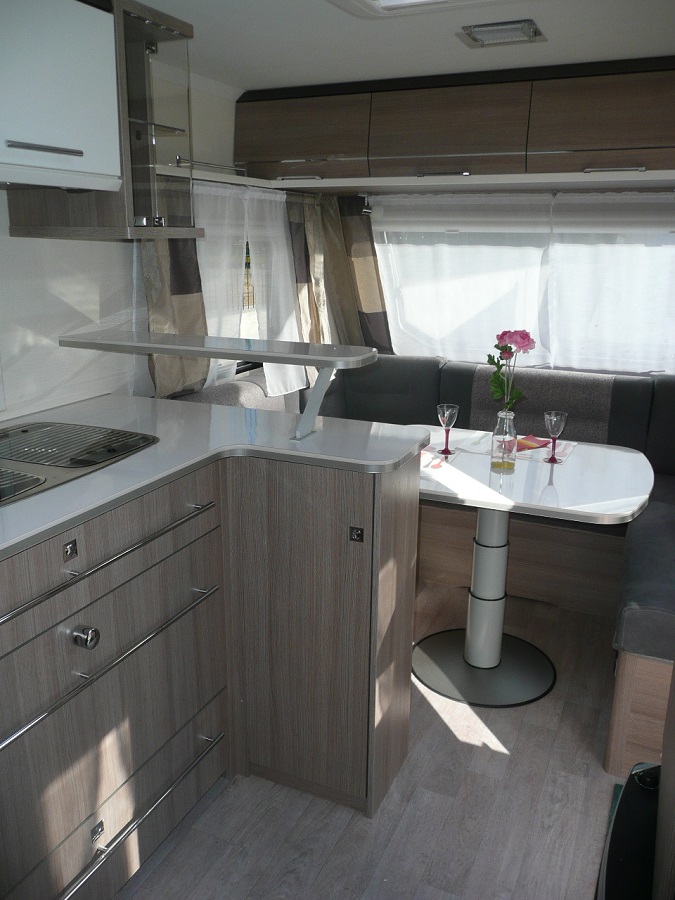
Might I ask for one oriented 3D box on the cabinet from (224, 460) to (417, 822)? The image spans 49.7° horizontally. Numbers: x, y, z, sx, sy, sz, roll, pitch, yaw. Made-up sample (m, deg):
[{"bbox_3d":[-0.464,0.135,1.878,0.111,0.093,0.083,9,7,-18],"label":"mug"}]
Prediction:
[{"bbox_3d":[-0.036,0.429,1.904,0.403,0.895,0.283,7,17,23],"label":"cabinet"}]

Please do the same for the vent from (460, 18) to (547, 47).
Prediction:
[{"bbox_3d":[0.423,-1.081,1.897,0.196,0.027,0.152,7,17,23],"label":"vent"}]

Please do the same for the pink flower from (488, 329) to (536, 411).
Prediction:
[{"bbox_3d":[0.503,-0.231,2.110,0.118,0.239,0.103,7,17,23],"label":"pink flower"}]

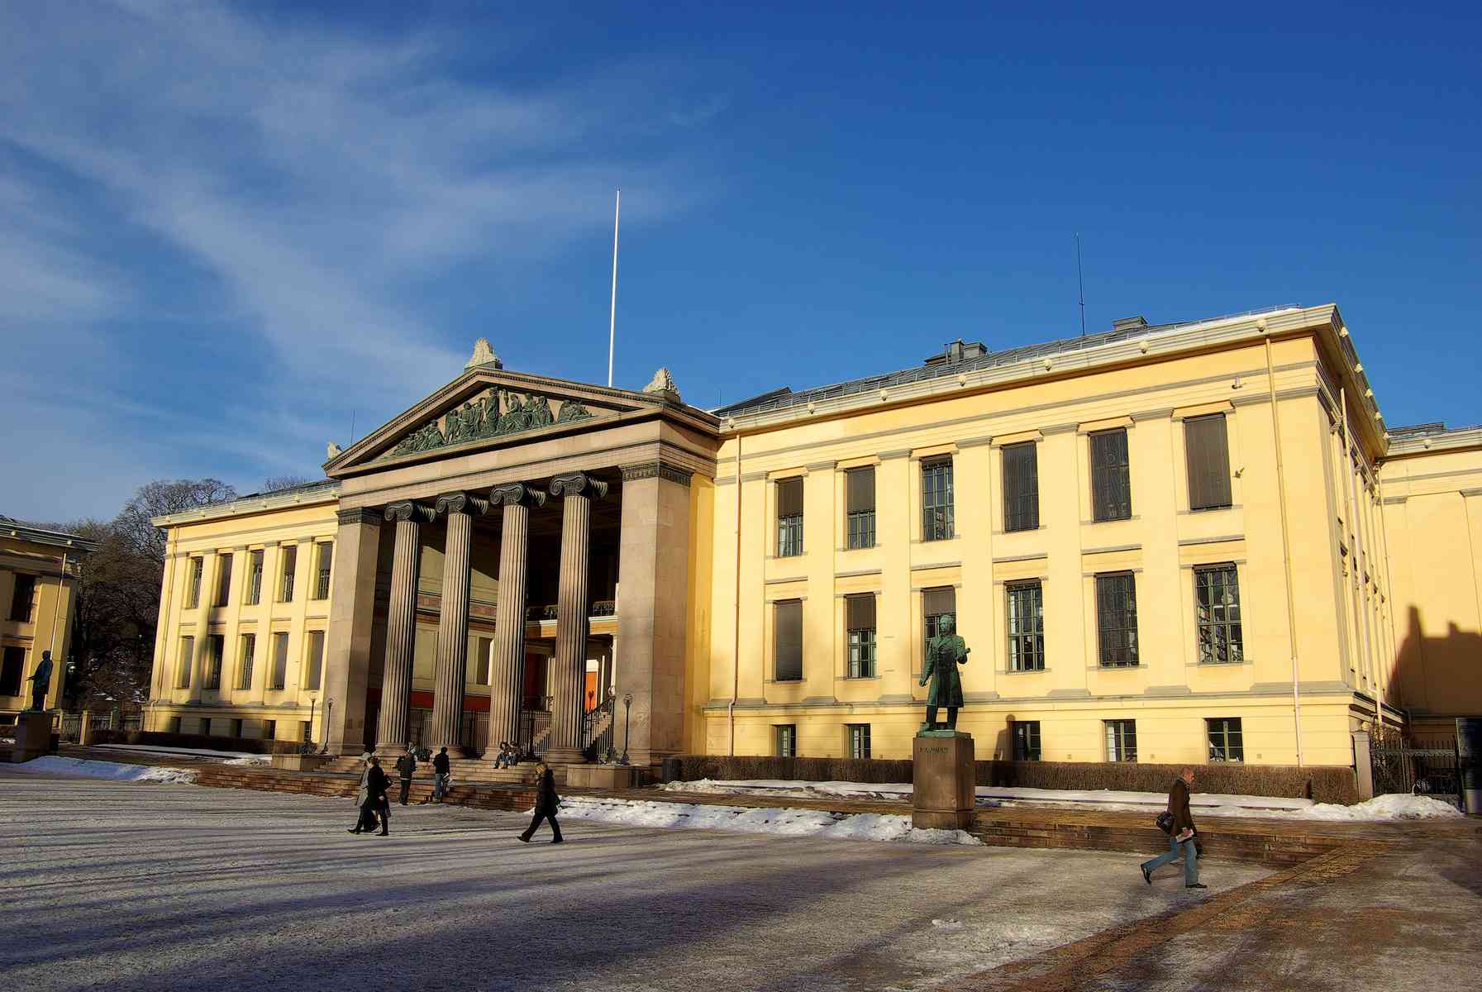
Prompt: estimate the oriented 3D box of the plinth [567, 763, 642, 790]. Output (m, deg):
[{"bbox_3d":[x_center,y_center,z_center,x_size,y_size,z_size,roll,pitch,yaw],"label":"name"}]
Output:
[{"bbox_3d":[-4.505,9.278,38.186,2.100,0.710,1.450,-8,-16,33],"label":"plinth"}]

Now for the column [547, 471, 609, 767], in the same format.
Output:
[{"bbox_3d":[-6.266,4.496,42.971,1.760,10.650,1.600,-8,-16,33],"label":"column"}]

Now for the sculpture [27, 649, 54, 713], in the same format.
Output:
[{"bbox_3d":[-33.599,8.795,55.286,1.000,2.850,1.150,-8,-15,34],"label":"sculpture"}]

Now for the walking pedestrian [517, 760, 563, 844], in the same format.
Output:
[{"bbox_3d":[-4.154,6.391,24.104,0.950,1.720,0.550,3,-13,-9],"label":"walking pedestrian"}]

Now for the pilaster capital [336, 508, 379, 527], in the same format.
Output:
[{"bbox_3d":[-17.874,1.065,53.883,2.100,0.800,1.250,-8,-15,34],"label":"pilaster capital"}]

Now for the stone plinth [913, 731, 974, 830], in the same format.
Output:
[{"bbox_3d":[4.641,6.520,26.351,1.100,2.280,1.070,-8,-16,33],"label":"stone plinth"}]

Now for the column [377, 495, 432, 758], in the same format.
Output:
[{"bbox_3d":[-14.998,5.813,50.855,1.950,11.200,1.650,-8,-15,34],"label":"column"}]

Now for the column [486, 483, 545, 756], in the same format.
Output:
[{"bbox_3d":[-9.419,5.081,46.990,1.950,11.200,1.650,-8,-15,34],"label":"column"}]

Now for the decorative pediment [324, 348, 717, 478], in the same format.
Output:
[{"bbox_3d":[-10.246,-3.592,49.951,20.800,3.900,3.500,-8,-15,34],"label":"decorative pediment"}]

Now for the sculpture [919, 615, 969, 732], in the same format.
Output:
[{"bbox_3d":[4.898,4.294,27.893,1.080,2.820,0.920,-8,-15,34],"label":"sculpture"}]

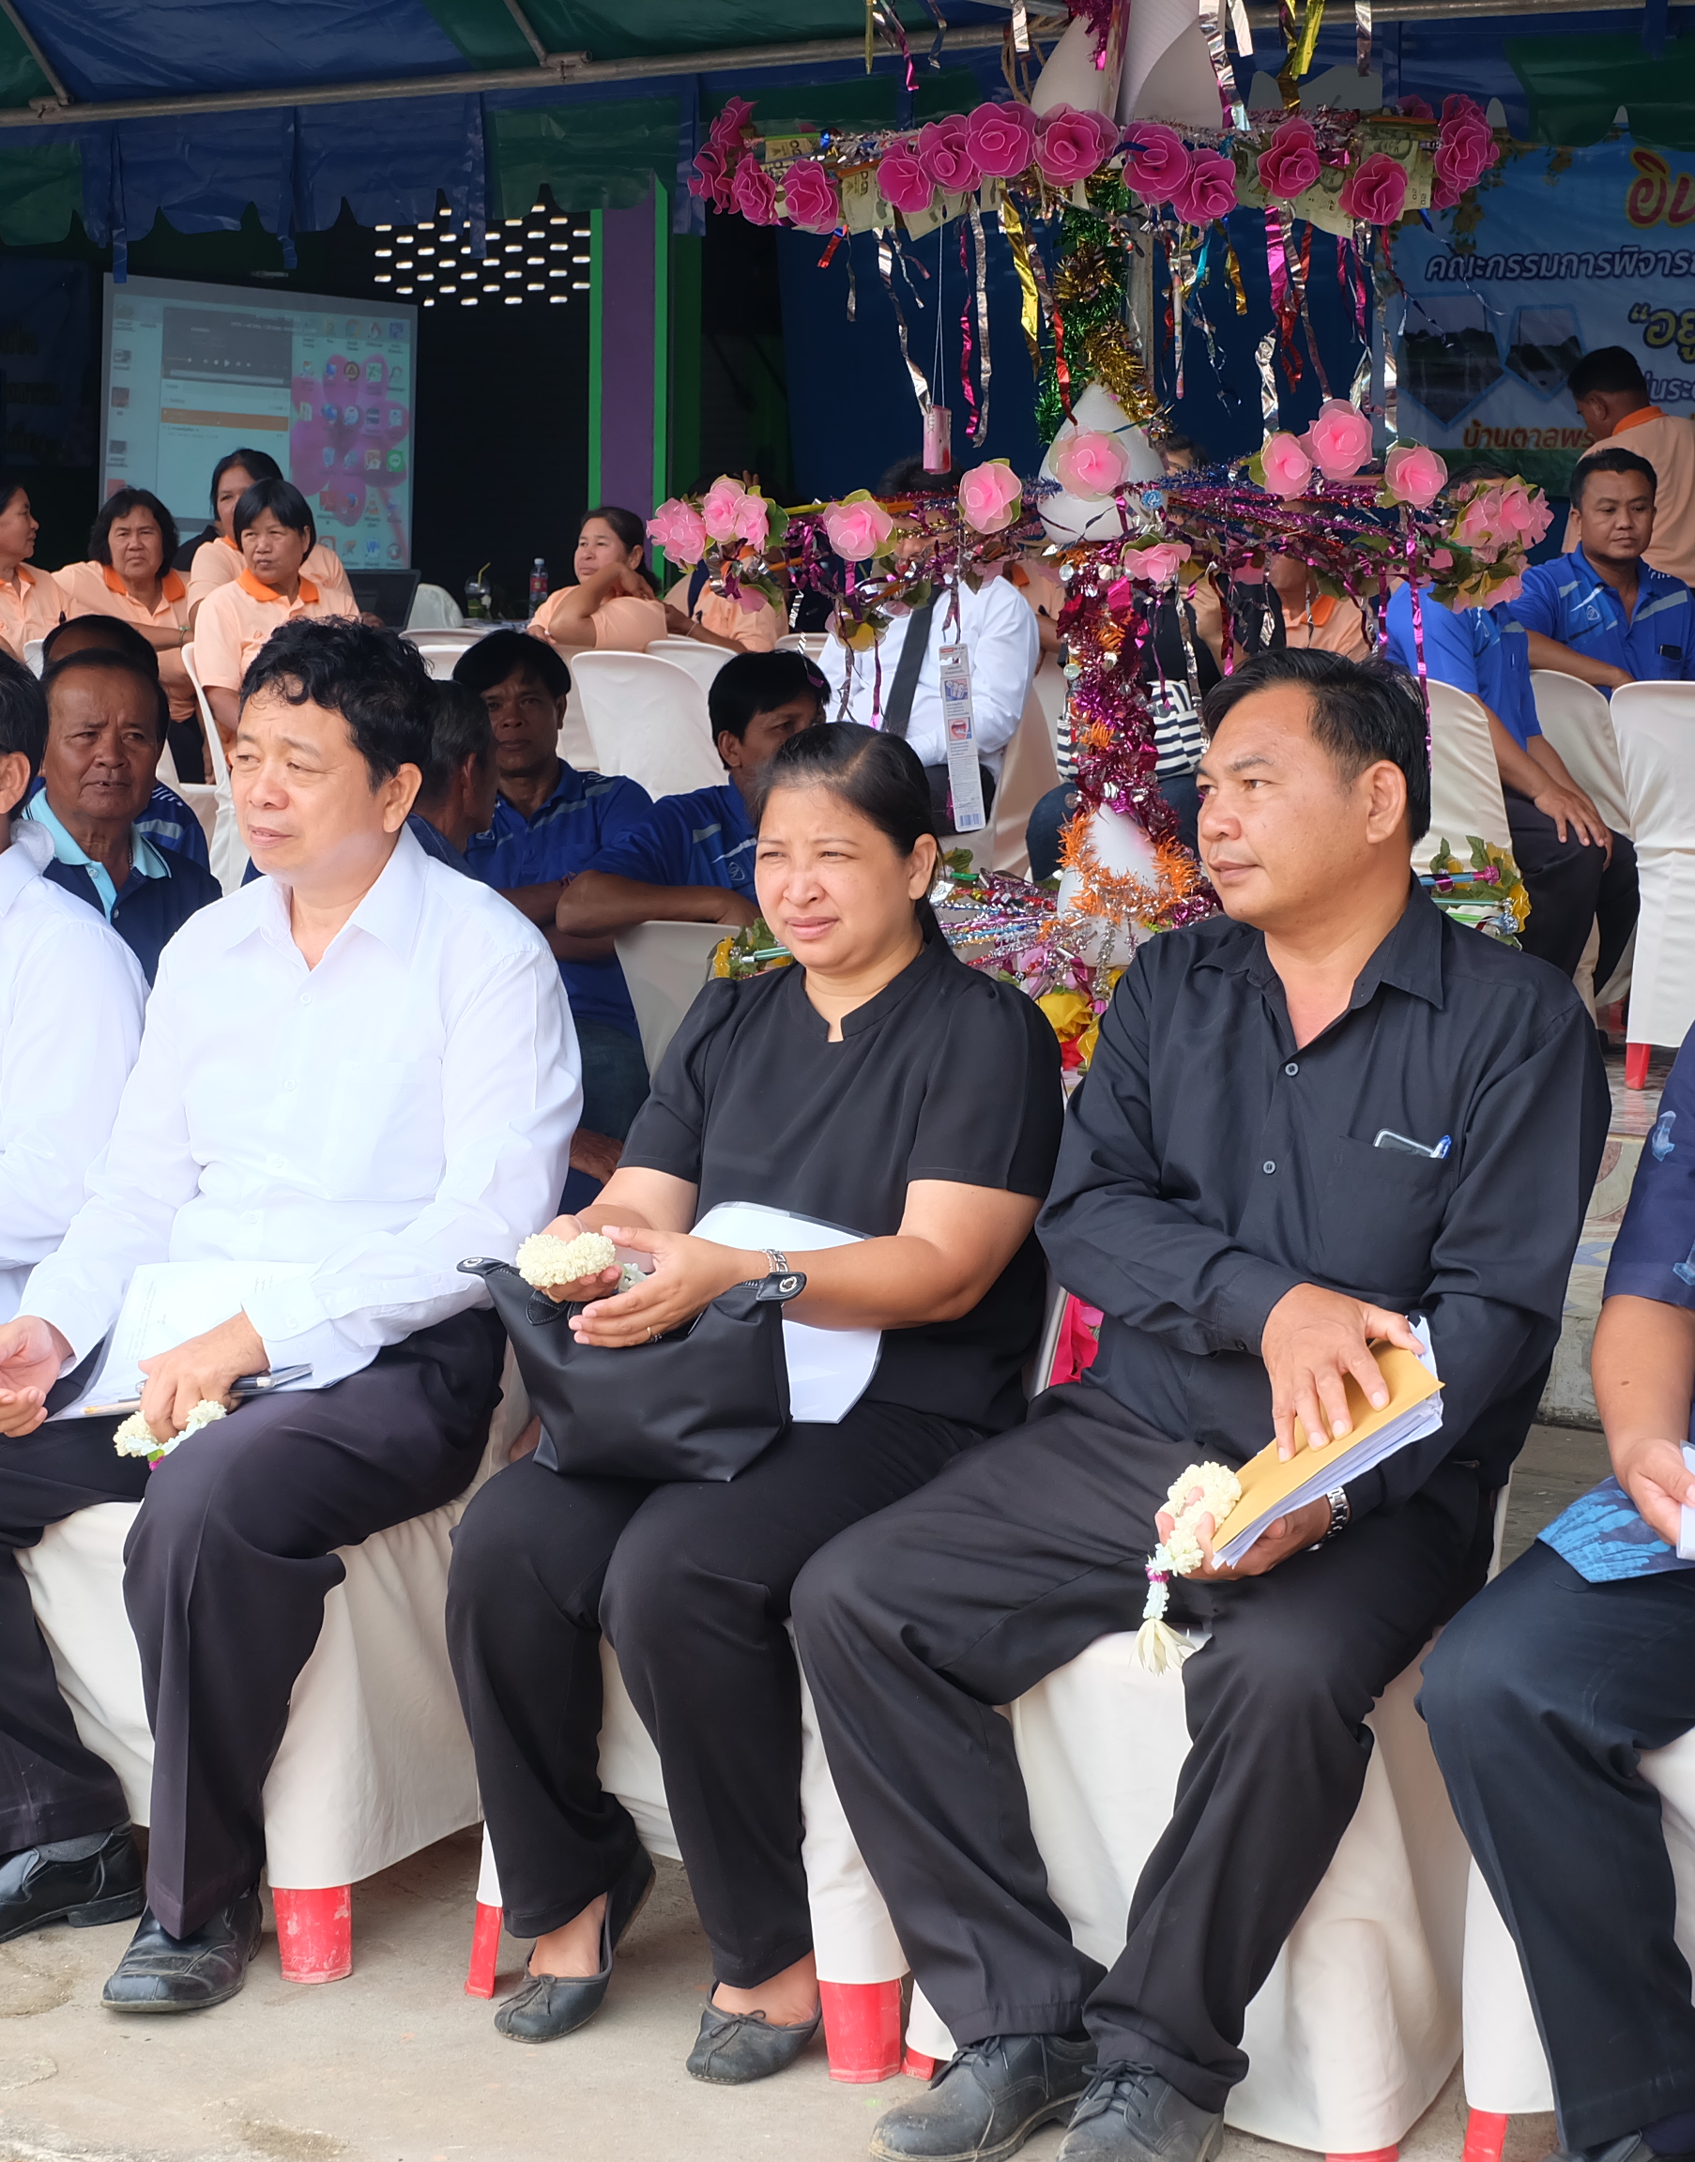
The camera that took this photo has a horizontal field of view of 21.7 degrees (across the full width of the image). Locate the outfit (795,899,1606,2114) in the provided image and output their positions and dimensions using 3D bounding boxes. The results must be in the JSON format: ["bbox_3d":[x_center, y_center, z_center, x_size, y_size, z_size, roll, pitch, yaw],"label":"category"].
[{"bbox_3d":[0.320,0.350,3.850,0.580,1.010,0.600,4,7,33],"label":"outfit"}]

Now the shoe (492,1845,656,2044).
[{"bbox_3d":[-0.245,0.784,4.040,0.083,0.075,0.225,3,28,25],"label":"shoe"}]

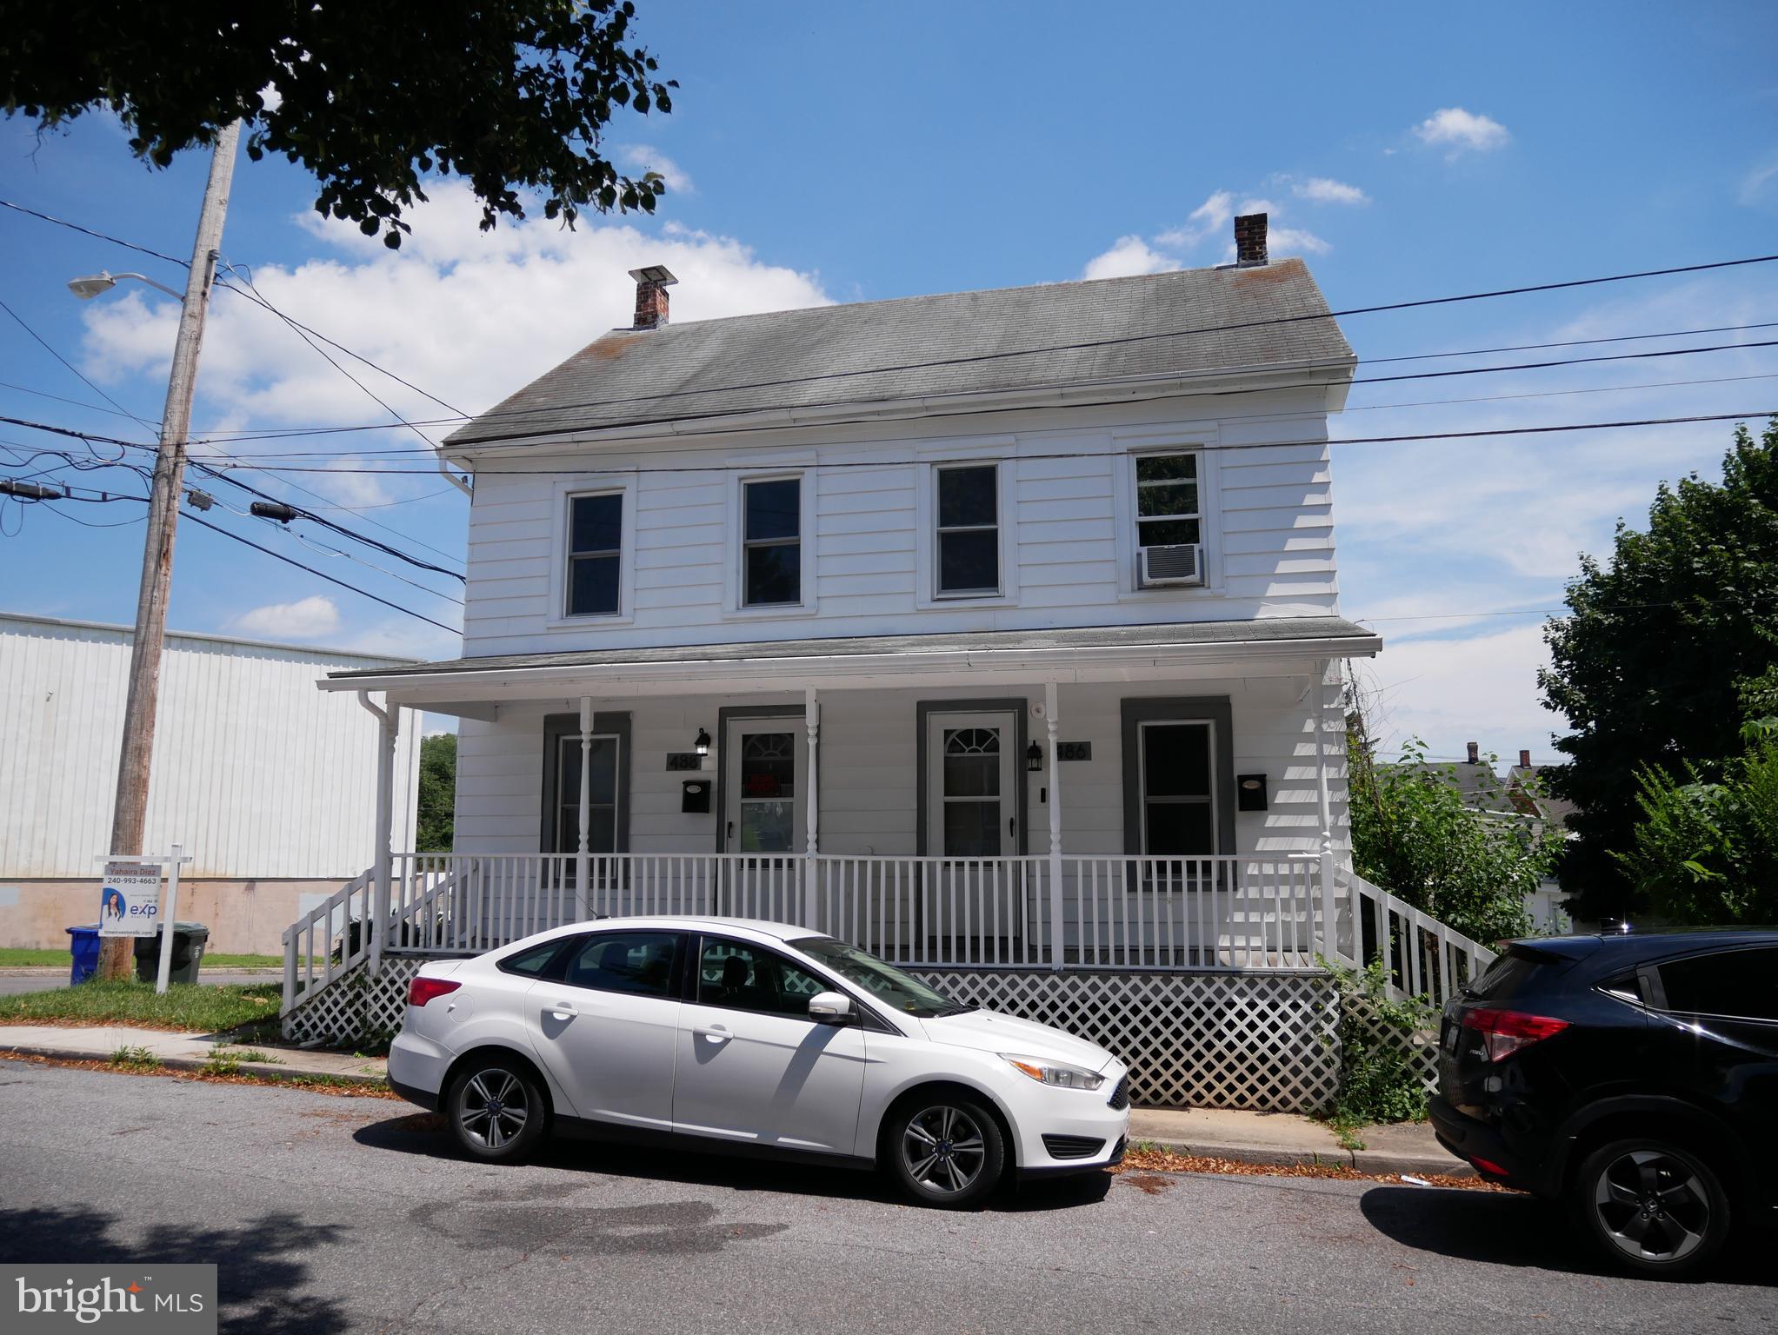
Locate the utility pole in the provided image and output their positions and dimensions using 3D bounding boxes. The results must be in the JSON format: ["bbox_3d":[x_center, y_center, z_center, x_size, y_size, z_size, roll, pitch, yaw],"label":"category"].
[{"bbox_3d":[-8.340,-1.731,14.419,0.320,10.550,0.320,1,-7,14],"label":"utility pole"}]

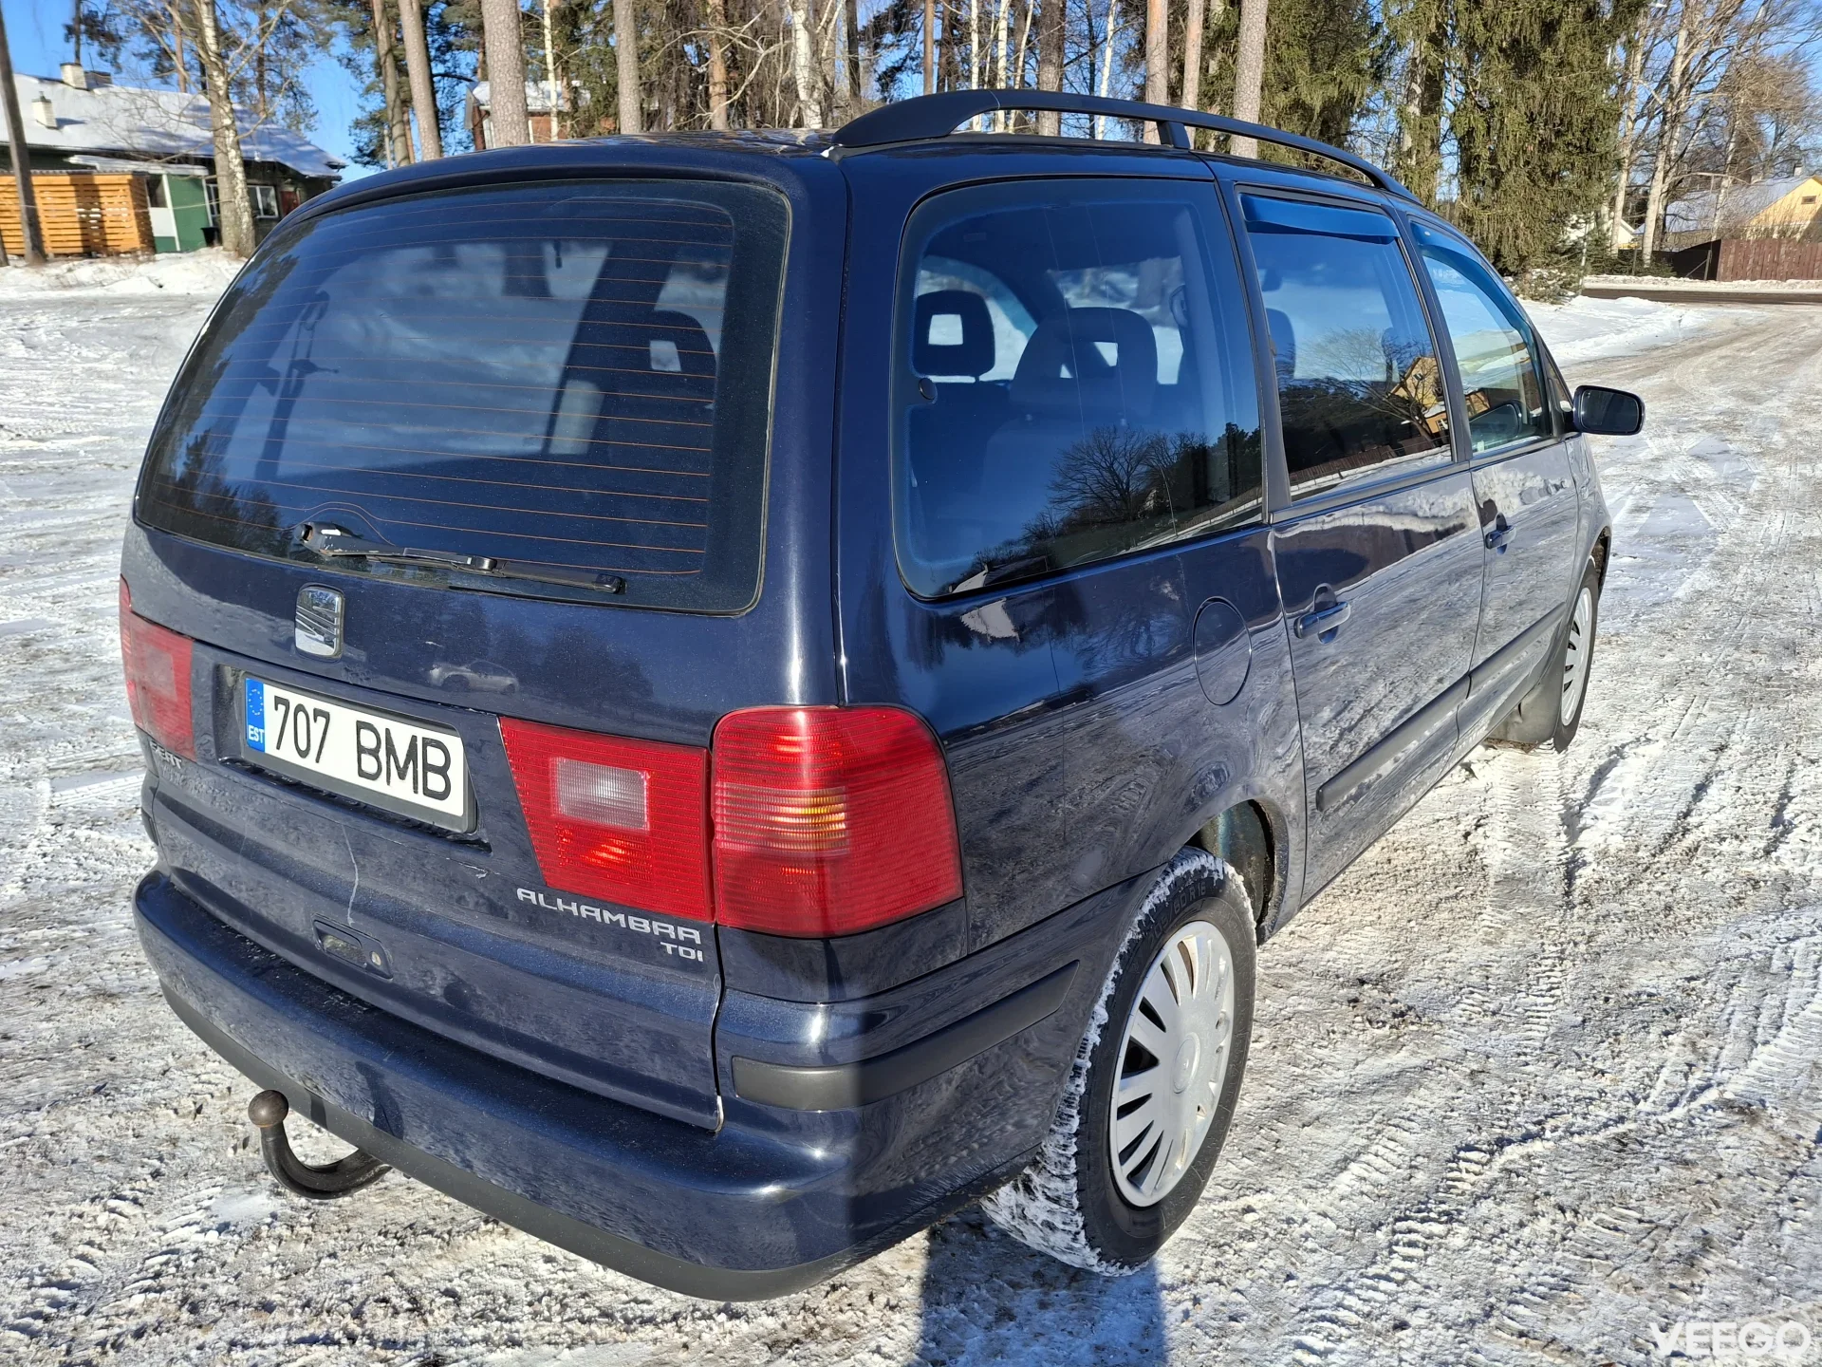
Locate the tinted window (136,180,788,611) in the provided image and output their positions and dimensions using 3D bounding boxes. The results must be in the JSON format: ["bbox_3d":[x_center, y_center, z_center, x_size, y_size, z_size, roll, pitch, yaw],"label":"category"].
[{"bbox_3d":[-0.677,-0.388,1.753,1.390,0.520,0.090,10,-8,36],"label":"tinted window"}]

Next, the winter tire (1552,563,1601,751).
[{"bbox_3d":[2.030,-0.093,4.227,0.210,0.635,0.635,10,19,36],"label":"winter tire"}]

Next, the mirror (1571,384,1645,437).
[{"bbox_3d":[1.824,-0.715,3.431,0.180,0.130,0.105,10,19,36],"label":"mirror"}]

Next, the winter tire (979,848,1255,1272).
[{"bbox_3d":[0.325,0.560,2.051,0.210,0.635,0.635,10,19,36],"label":"winter tire"}]

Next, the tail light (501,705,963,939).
[{"bbox_3d":[-0.209,0.120,1.450,0.510,0.262,0.210,10,19,36],"label":"tail light"}]

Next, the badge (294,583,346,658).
[{"bbox_3d":[-0.765,-0.081,1.703,0.085,0.094,0.015,10,12,36],"label":"badge"}]

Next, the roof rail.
[{"bbox_3d":[0.547,-0.919,2.276,0.075,0.135,2.120,10,19,36],"label":"roof rail"}]

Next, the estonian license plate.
[{"bbox_3d":[-0.754,0.082,1.756,0.525,0.115,0.020,10,12,36],"label":"estonian license plate"}]

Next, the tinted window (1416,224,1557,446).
[{"bbox_3d":[1.351,-0.816,3.099,0.050,0.505,0.840,-11,6,40],"label":"tinted window"}]

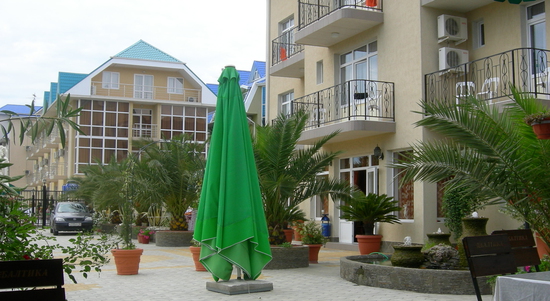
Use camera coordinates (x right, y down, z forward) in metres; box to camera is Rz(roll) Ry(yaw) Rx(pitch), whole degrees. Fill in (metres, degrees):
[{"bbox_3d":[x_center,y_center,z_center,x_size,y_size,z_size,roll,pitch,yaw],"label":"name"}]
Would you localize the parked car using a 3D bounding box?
[{"bbox_3d":[-8.962,2.976,30.963,1.710,1.420,4.100,2,-5,-19],"label":"parked car"}]

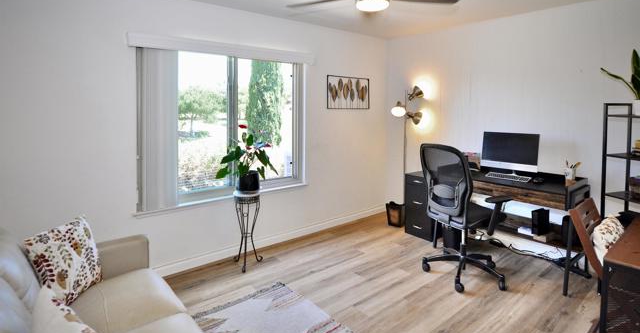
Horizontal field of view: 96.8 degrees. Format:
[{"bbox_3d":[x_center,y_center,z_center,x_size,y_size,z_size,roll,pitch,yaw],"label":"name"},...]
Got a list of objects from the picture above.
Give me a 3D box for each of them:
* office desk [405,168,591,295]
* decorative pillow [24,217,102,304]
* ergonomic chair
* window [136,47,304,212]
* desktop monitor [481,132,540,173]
[{"bbox_3d":[1.600,0.450,2.810,0.540,0.810,1.420,-7,11,-41],"label":"office desk"},{"bbox_3d":[-1.470,0.540,1.630,0.140,0.390,0.380,-19,2,19],"label":"decorative pillow"},{"bbox_3d":[1.215,0.385,2.360,0.640,1.070,0.640,-5,9,-31],"label":"ergonomic chair"},{"bbox_3d":[-0.805,-0.365,2.720,1.530,1.300,0.100,-6,10,-34],"label":"window"},{"bbox_3d":[1.860,-0.125,2.800,0.170,0.430,0.530,-8,11,-44],"label":"desktop monitor"}]

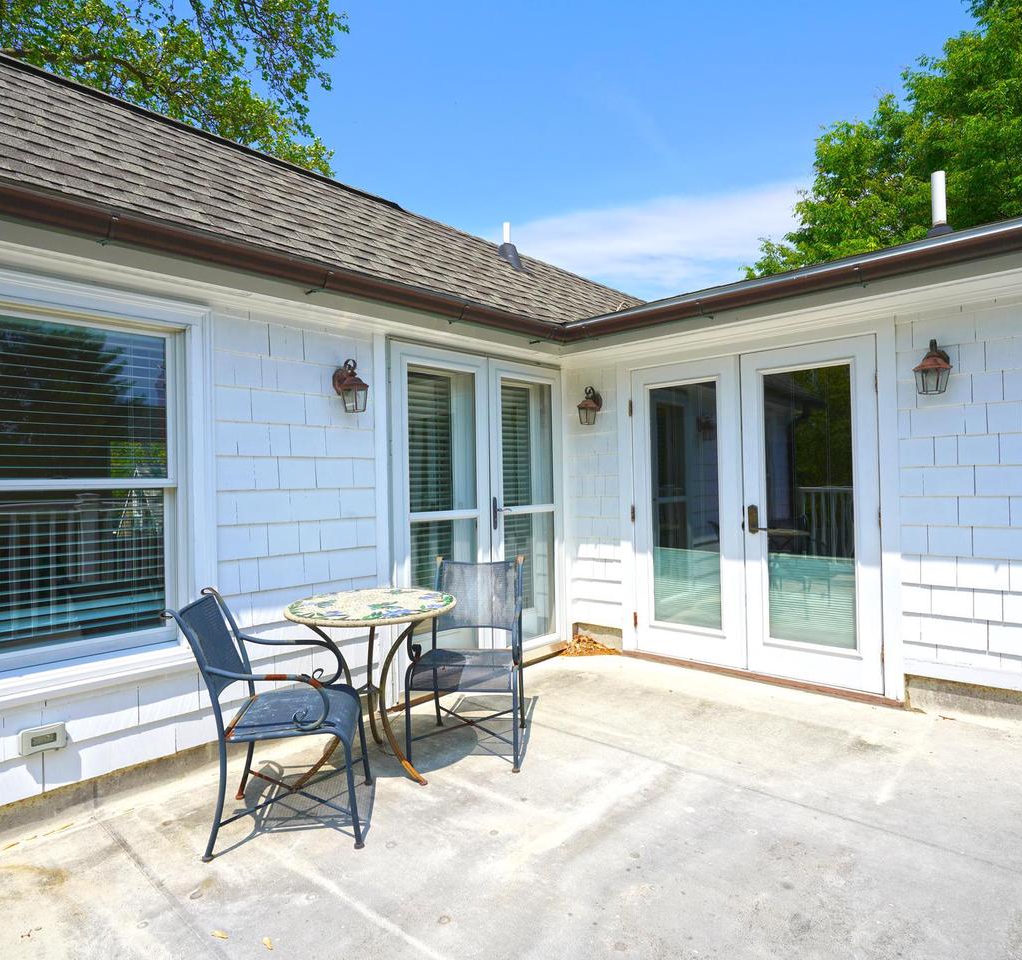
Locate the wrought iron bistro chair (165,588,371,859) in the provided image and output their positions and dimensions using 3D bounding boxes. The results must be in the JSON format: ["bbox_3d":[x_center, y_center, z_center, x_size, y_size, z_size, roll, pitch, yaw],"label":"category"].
[{"bbox_3d":[-0.902,0.883,2.487,0.665,0.872,0.530,-1,0,-9],"label":"wrought iron bistro chair"}]

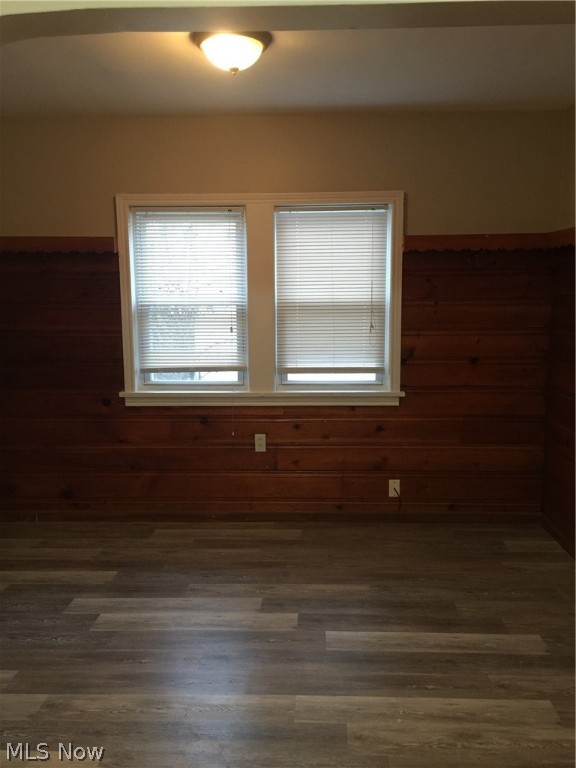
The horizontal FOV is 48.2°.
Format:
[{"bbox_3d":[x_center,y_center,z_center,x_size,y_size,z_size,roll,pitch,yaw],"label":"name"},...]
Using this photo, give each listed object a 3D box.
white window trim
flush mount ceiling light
[{"bbox_3d":[-0.161,-0.491,3.829,1.710,1.255,0.100,0,8,1],"label":"white window trim"},{"bbox_3d":[-0.226,-1.331,2.616,0.335,0.143,0.335,0,8,1],"label":"flush mount ceiling light"}]

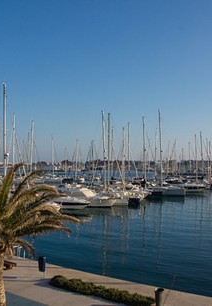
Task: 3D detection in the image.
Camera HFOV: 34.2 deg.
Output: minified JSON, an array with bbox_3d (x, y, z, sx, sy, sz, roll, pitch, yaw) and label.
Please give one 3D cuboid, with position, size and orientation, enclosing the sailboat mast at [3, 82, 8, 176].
[{"bbox_3d":[-18.980,-3.120,65.130,0.270,20.360,0.270,-1,-2,0],"label":"sailboat mast"}]

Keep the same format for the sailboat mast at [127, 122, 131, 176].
[{"bbox_3d":[6.349,-0.164,97.053,0.220,16.900,0.220,1,-2,0],"label":"sailboat mast"}]

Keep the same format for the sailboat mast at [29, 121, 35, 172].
[{"bbox_3d":[-19.895,-0.226,93.053,0.220,16.890,0.220,1,-2,0],"label":"sailboat mast"}]

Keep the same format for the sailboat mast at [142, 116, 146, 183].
[{"bbox_3d":[8.536,0.029,76.036,0.220,15.790,0.220,-2,-2,0],"label":"sailboat mast"}]

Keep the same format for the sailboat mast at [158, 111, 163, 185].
[{"bbox_3d":[12.935,-1.220,81.078,0.240,18.350,0.240,-2,-2,0],"label":"sailboat mast"}]

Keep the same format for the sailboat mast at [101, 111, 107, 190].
[{"bbox_3d":[-0.372,-0.560,73.053,0.220,16.770,0.220,-3,-2,0],"label":"sailboat mast"}]

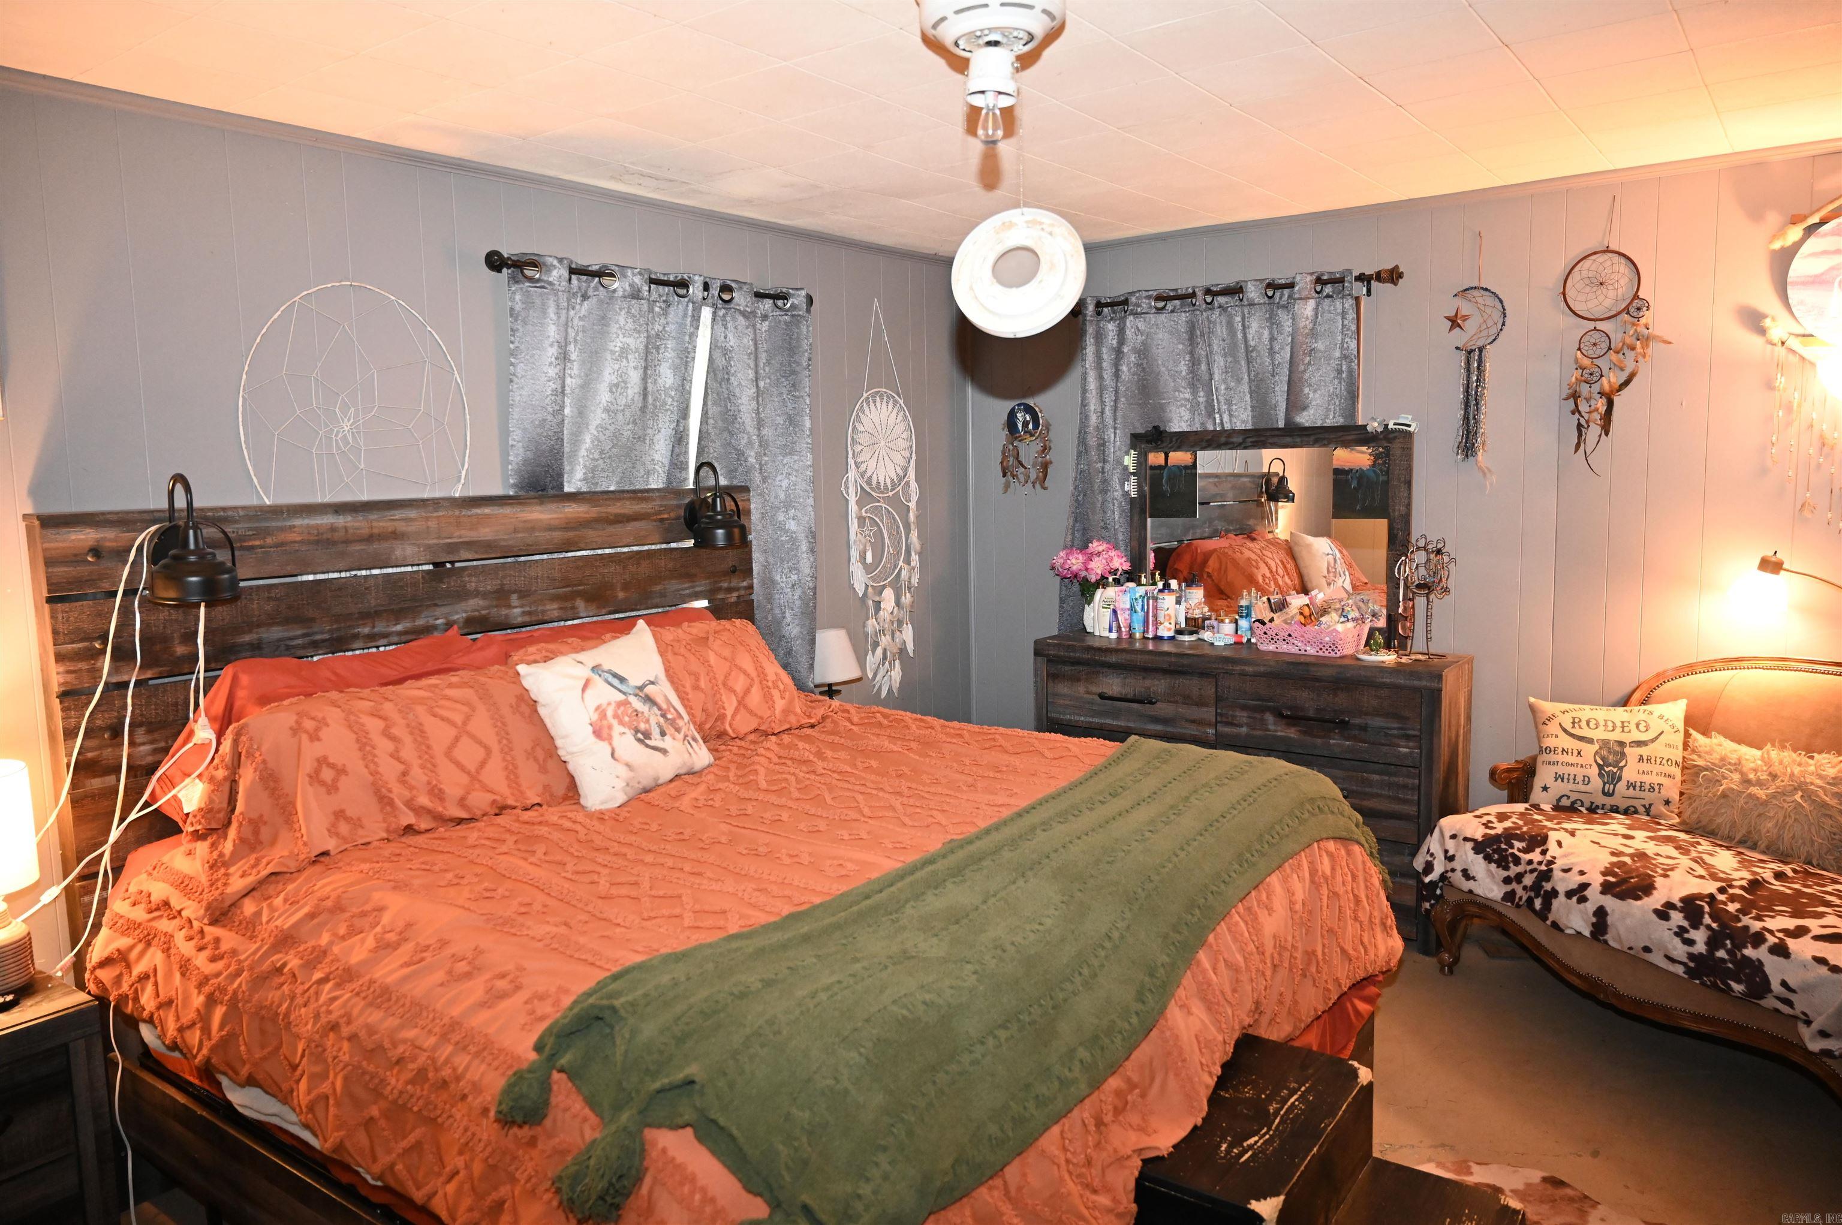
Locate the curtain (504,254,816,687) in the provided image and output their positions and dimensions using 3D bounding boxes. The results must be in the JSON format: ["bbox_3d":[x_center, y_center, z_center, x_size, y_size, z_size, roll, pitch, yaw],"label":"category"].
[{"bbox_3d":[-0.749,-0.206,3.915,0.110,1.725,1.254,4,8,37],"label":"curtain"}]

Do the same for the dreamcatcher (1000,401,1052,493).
[{"bbox_3d":[0.426,-0.684,5.070,0.253,0.381,0.040,4,8,37],"label":"dreamcatcher"}]

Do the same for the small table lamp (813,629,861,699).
[{"bbox_3d":[-0.321,0.286,4.415,0.226,0.441,0.226,4,8,37],"label":"small table lamp"}]

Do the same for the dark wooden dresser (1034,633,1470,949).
[{"bbox_3d":[1.149,0.586,4.433,1.479,0.920,0.414,4,8,37],"label":"dark wooden dresser"}]

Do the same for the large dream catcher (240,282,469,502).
[{"bbox_3d":[-1.417,-0.503,3.116,0.025,0.642,0.607,4,8,37],"label":"large dream catcher"}]

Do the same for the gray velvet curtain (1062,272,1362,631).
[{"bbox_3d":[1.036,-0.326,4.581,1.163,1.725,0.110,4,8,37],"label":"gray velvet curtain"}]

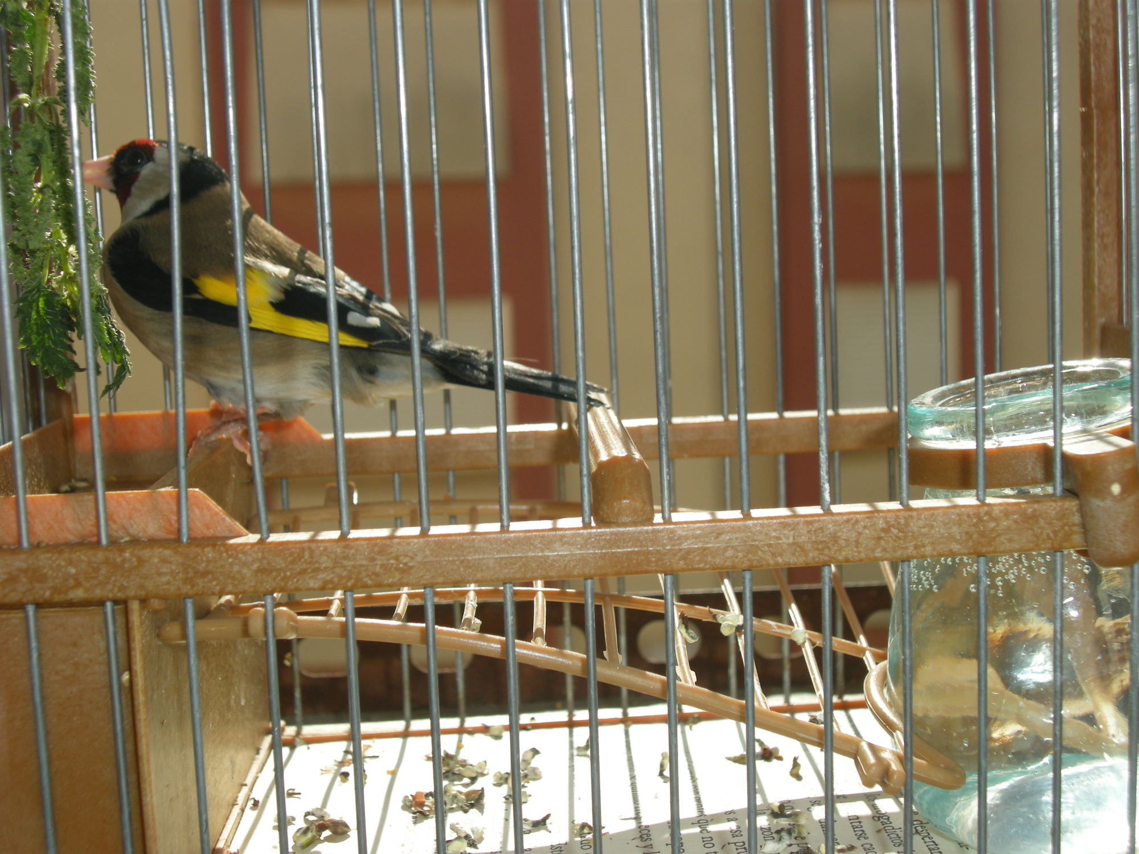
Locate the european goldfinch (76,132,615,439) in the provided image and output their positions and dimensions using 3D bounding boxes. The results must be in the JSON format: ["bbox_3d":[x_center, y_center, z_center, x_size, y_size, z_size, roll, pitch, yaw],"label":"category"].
[{"bbox_3d":[-0.047,-0.028,0.355,0.112,0.061,0.046,-1,6,12],"label":"european goldfinch"}]

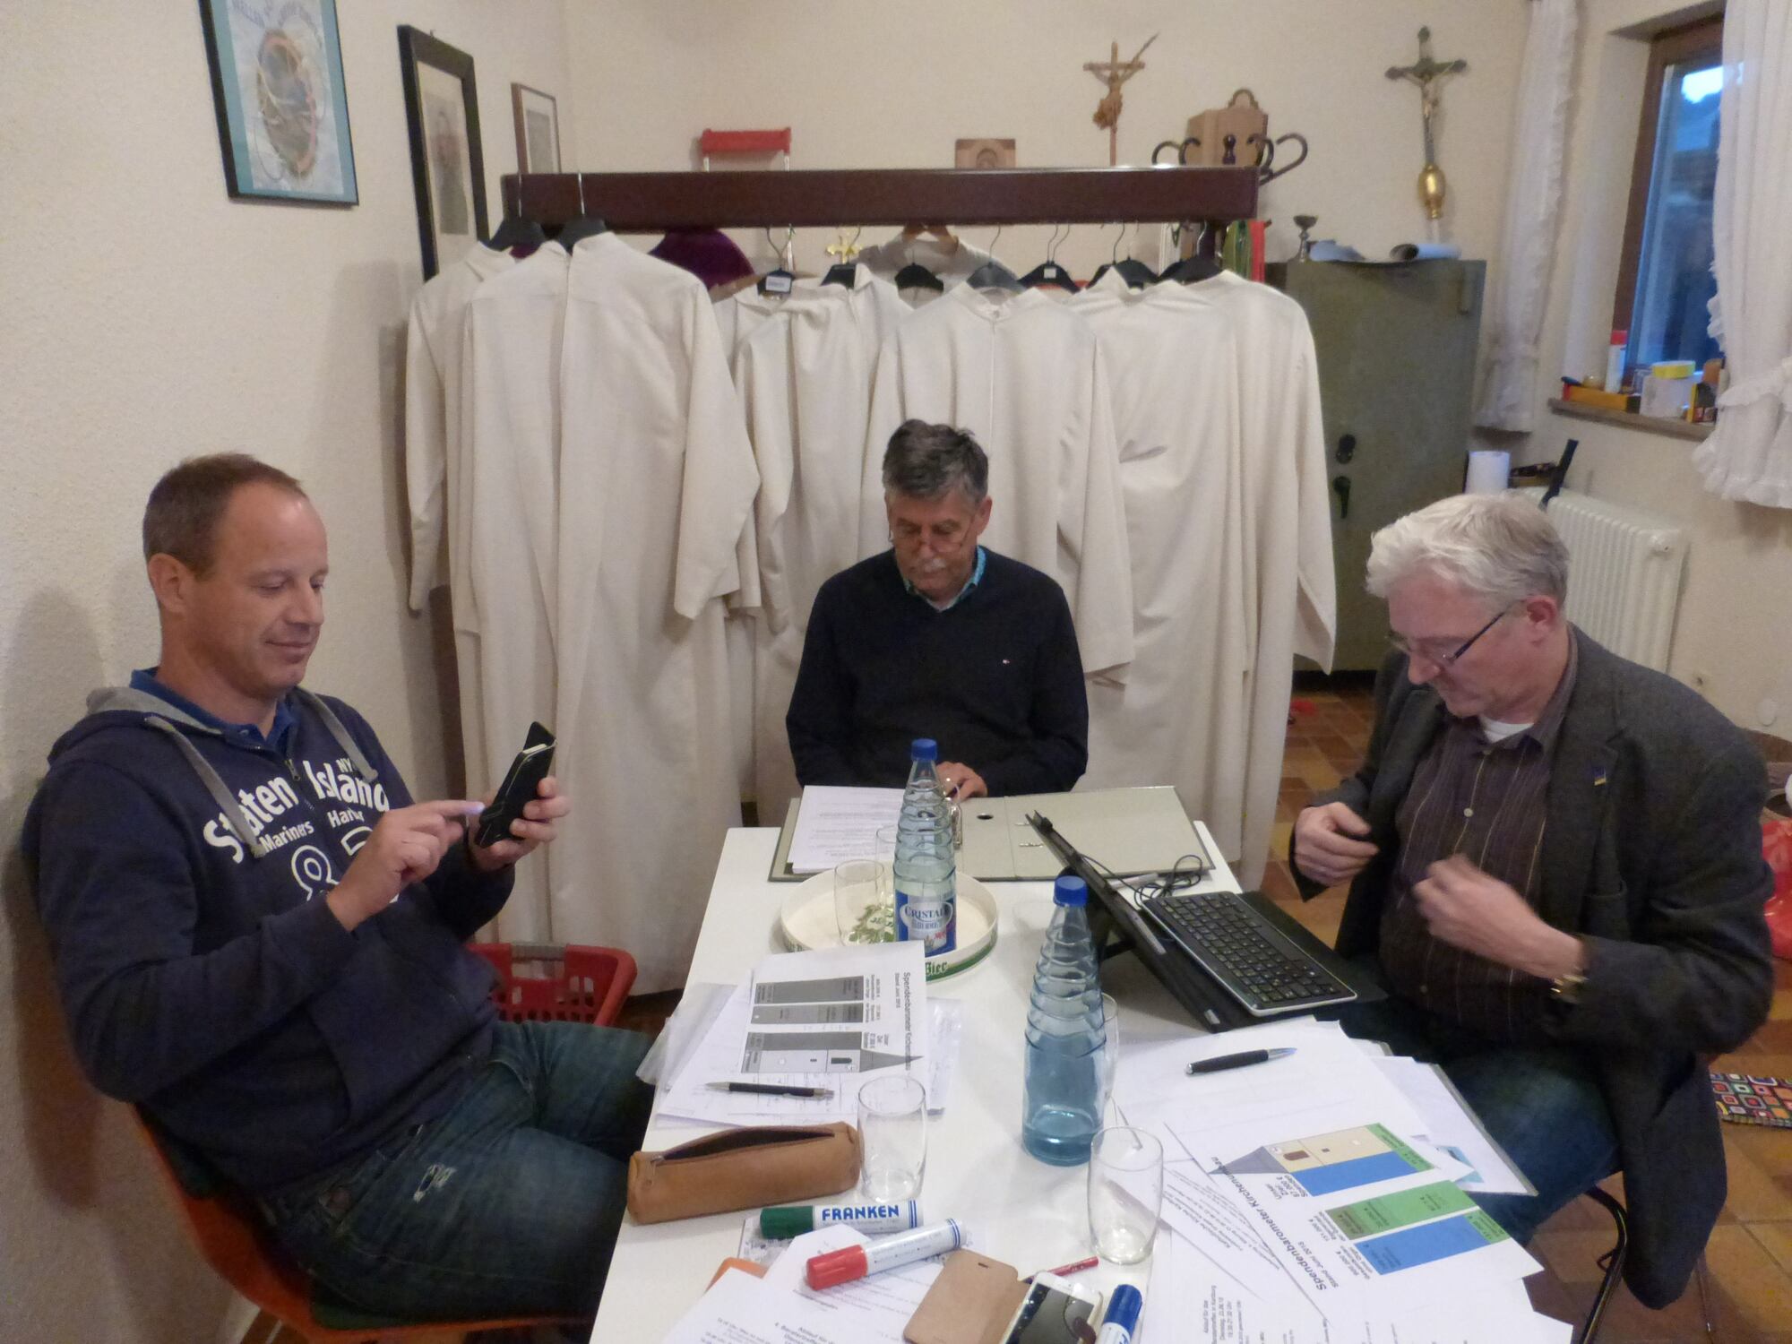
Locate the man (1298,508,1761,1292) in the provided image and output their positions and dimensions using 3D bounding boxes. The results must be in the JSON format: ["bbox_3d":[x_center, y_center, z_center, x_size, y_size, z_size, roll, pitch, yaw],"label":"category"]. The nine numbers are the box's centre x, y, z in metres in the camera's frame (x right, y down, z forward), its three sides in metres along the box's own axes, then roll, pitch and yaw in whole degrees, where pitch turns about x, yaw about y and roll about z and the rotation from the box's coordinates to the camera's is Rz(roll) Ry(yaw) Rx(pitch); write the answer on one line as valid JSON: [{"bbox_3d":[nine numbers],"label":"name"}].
[{"bbox_3d":[0.624,0.479,1.539,0.690,1.330,0.560,-11,20,-30],"label":"man"}]

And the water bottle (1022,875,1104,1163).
[{"bbox_3d":[0.167,0.338,1.273,0.082,0.287,0.082,-1,17,0],"label":"water bottle"}]

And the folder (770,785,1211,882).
[{"bbox_3d":[0.146,0.223,2.037,0.650,0.060,0.320,-1,17,-2],"label":"folder"}]

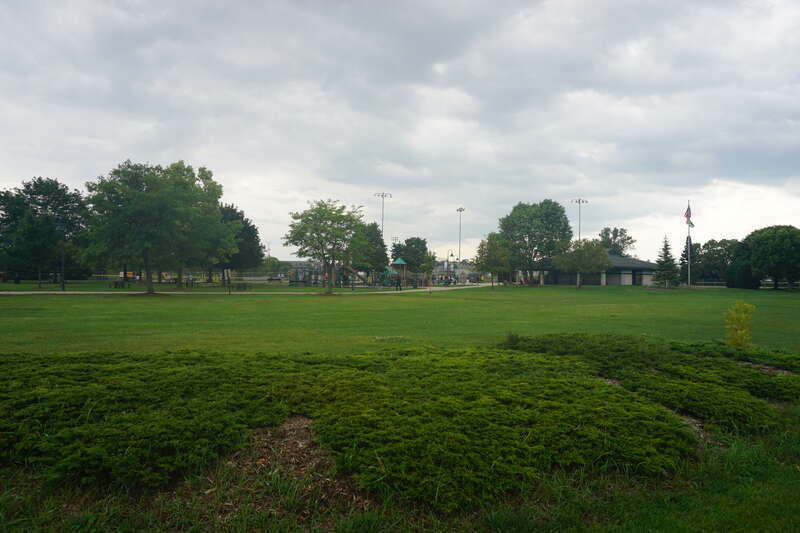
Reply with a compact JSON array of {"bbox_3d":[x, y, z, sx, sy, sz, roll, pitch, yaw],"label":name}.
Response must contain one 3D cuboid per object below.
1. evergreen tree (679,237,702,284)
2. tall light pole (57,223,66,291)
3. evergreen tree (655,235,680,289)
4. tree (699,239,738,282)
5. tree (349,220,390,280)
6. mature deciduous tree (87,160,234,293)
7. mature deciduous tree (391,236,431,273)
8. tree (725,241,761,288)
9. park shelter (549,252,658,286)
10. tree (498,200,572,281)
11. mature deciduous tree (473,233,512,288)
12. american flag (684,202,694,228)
[{"bbox_3d":[51.710,-0.980,95.000,4.370,8.730,4.300,0,-1,0],"label":"evergreen tree"},{"bbox_3d":[-41.300,-1.130,65.000,1.000,8.350,0.600,0,-1,0],"label":"tall light pole"},{"bbox_3d":[33.110,-0.480,66.000,3.120,6.350,3.120,0,-1,0],"label":"evergreen tree"},{"bbox_3d":[65.710,-0.830,110.000,8.250,9.900,8.000,0,-1,0],"label":"tree"},{"bbox_3d":[-5.080,-2.060,86.000,6.610,10.080,6.600,0,-1,0],"label":"tree"},{"bbox_3d":[-21.160,-3.440,47.000,12.570,11.640,12.570,0,-1,0],"label":"mature deciduous tree"},{"bbox_3d":[2.120,-1.100,94.000,7.010,8.020,7.010,0,-1,0],"label":"mature deciduous tree"},{"bbox_3d":[52.260,-0.300,81.000,5.320,7.290,5.300,0,-1,0],"label":"tree"},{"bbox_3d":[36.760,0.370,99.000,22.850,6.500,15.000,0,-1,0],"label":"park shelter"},{"bbox_3d":[20.580,-3.610,81.000,10.900,12.840,10.900,0,-1,0],"label":"tree"},{"bbox_3d":[14.050,-0.970,81.000,6.230,8.390,6.100,0,-1,0],"label":"mature deciduous tree"},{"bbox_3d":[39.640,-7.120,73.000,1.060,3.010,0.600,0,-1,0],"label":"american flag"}]

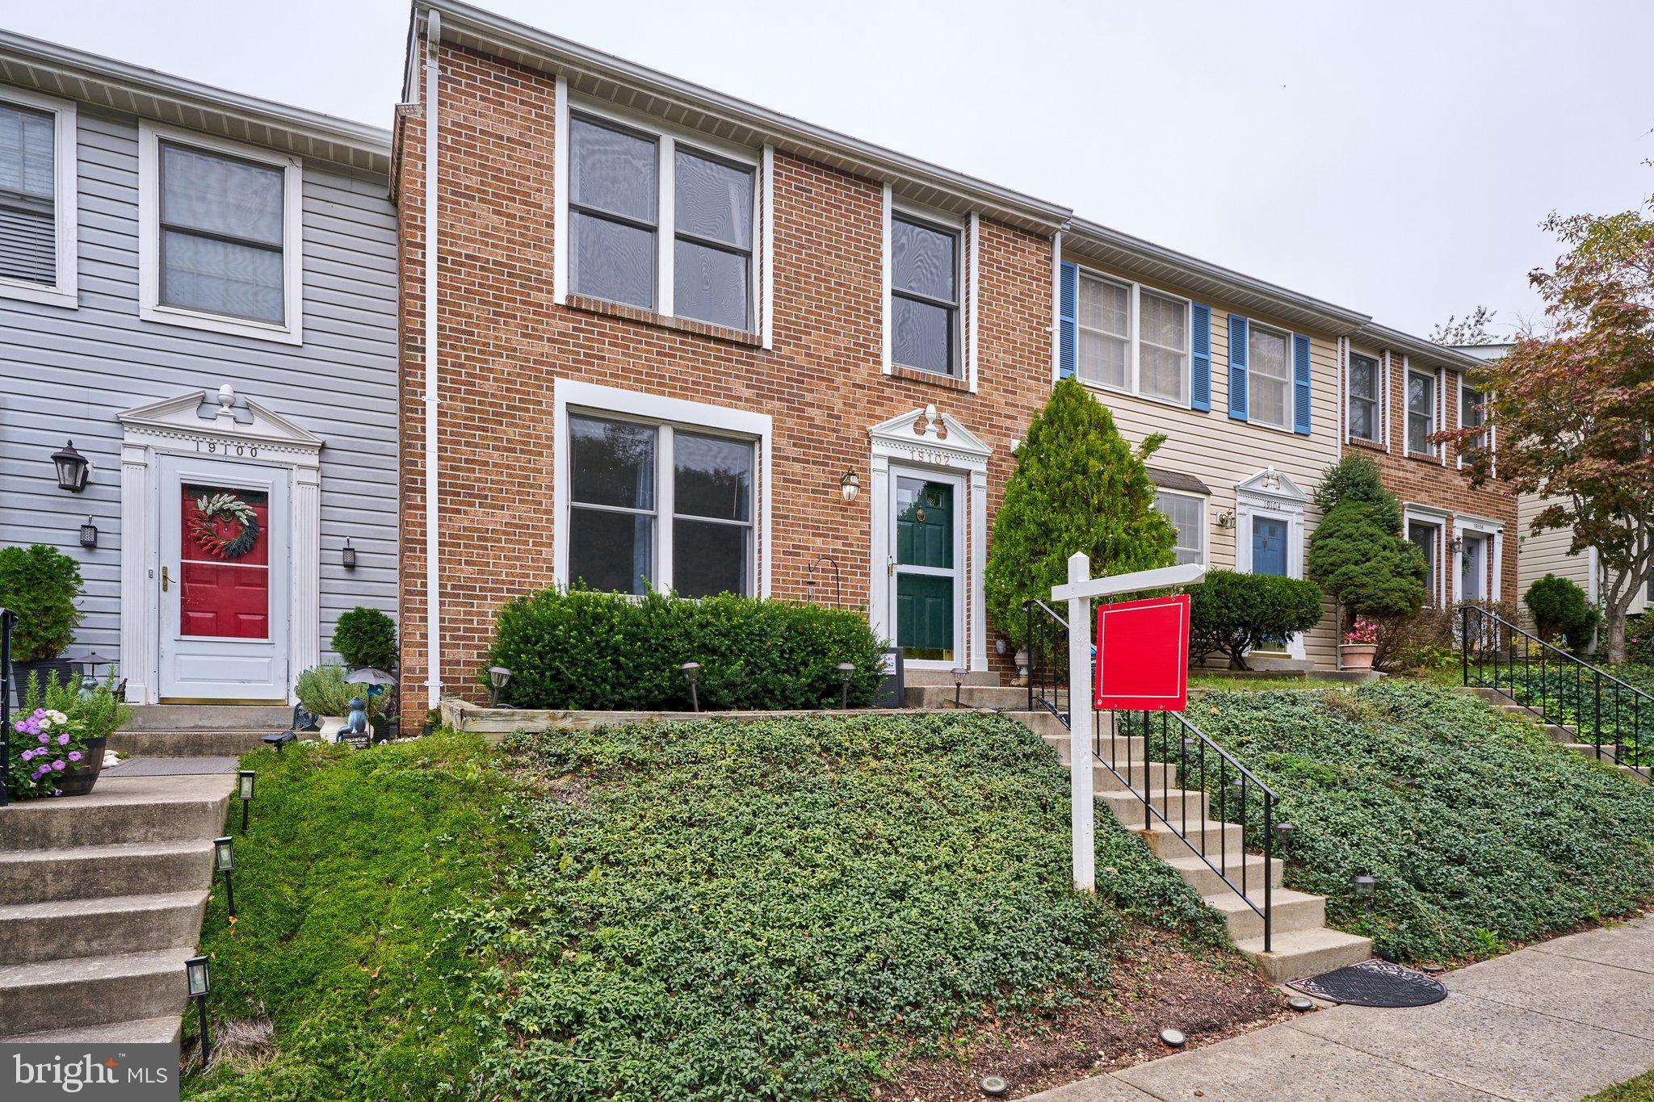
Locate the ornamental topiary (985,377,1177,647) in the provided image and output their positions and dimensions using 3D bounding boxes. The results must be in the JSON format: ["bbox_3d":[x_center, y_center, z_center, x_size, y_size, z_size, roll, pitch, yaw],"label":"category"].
[{"bbox_3d":[2.400,-0.200,7.900,1.620,2.850,1.600,3,-6,-25],"label":"ornamental topiary"}]

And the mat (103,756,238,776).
[{"bbox_3d":[-4.440,1.450,5.600,0.660,0.020,0.780,3,-6,-25],"label":"mat"}]

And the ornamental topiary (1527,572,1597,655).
[{"bbox_3d":[12.350,1.070,13.900,0.980,1.400,0.980,3,-6,-25],"label":"ornamental topiary"}]

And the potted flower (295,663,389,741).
[{"bbox_3d":[-3.700,1.160,6.300,0.610,0.600,0.590,3,-6,-25],"label":"potted flower"}]

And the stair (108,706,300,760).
[{"bbox_3d":[-4.930,1.430,6.580,1.200,0.400,0.600,3,-6,-25],"label":"stair"}]

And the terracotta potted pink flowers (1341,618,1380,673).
[{"bbox_3d":[7.300,1.290,11.300,0.460,0.740,0.460,3,-6,-25],"label":"terracotta potted pink flowers"}]

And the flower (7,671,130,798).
[{"bbox_3d":[-3.445,0.830,3.750,0.440,0.570,0.430,3,-6,-25],"label":"flower"}]

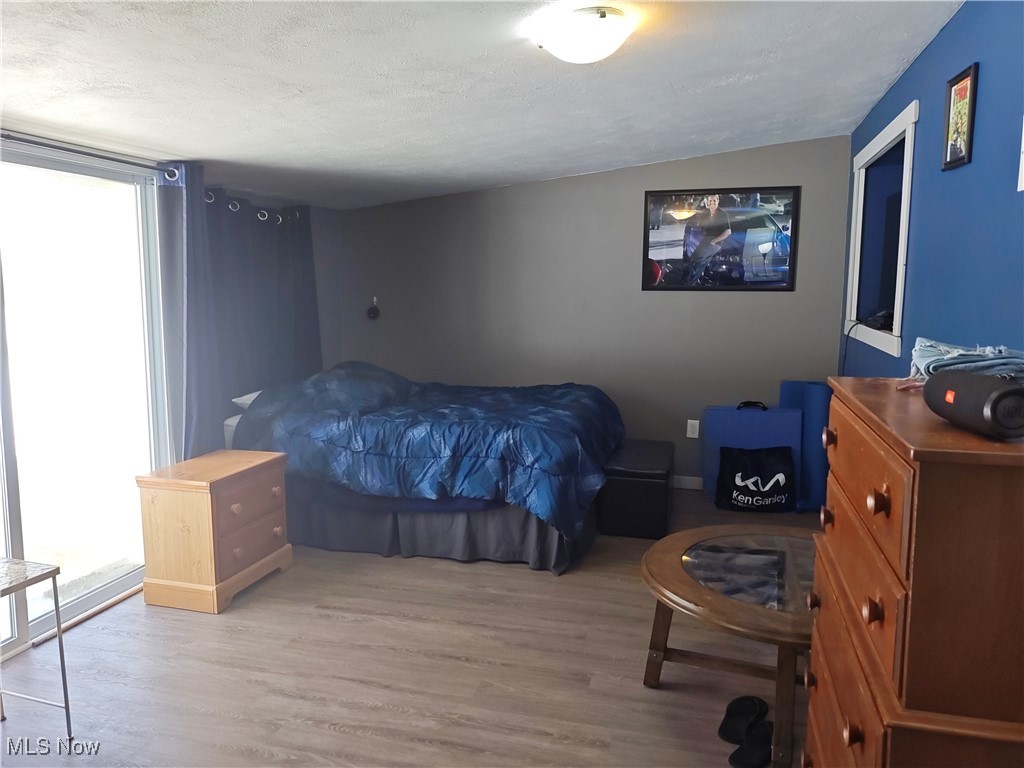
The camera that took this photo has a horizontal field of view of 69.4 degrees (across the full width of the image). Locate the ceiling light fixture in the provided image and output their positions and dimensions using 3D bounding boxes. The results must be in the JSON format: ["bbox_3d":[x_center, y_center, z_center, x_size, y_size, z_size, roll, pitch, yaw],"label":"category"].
[{"bbox_3d":[0.226,-1.097,2.355,0.332,0.108,0.332,-4,6,16],"label":"ceiling light fixture"}]

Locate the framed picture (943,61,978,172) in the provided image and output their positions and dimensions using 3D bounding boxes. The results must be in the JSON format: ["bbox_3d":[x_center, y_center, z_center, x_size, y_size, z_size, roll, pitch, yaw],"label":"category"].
[{"bbox_3d":[1.504,-0.894,2.488,0.020,0.312,0.253,2,7,15],"label":"framed picture"}]

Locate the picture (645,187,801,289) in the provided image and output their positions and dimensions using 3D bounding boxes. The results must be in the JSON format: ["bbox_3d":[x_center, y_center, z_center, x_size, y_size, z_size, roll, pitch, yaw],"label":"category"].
[{"bbox_3d":[1.363,-0.944,4.864,0.982,0.663,0.024,2,7,15],"label":"picture"}]

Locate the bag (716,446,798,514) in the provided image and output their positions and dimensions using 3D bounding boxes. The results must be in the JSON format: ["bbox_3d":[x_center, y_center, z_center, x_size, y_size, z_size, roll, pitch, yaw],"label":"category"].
[{"bbox_3d":[1.522,0.583,4.645,0.481,0.406,0.148,2,7,15],"label":"bag"}]

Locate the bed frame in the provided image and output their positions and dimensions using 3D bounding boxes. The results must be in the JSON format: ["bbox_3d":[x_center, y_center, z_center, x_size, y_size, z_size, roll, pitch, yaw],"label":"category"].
[{"bbox_3d":[-0.470,0.620,4.516,1.937,0.356,1.439,2,7,15],"label":"bed frame"}]

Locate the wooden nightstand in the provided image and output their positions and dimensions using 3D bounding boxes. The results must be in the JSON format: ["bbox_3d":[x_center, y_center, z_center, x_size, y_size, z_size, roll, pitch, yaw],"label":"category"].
[{"bbox_3d":[-1.337,0.649,3.384,0.397,0.572,0.592,2,7,15],"label":"wooden nightstand"}]

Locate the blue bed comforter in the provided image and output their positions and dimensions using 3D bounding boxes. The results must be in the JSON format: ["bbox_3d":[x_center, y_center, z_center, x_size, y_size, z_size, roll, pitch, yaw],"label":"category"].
[{"bbox_3d":[-0.366,0.280,4.446,2.044,0.726,1.601,2,7,15],"label":"blue bed comforter"}]

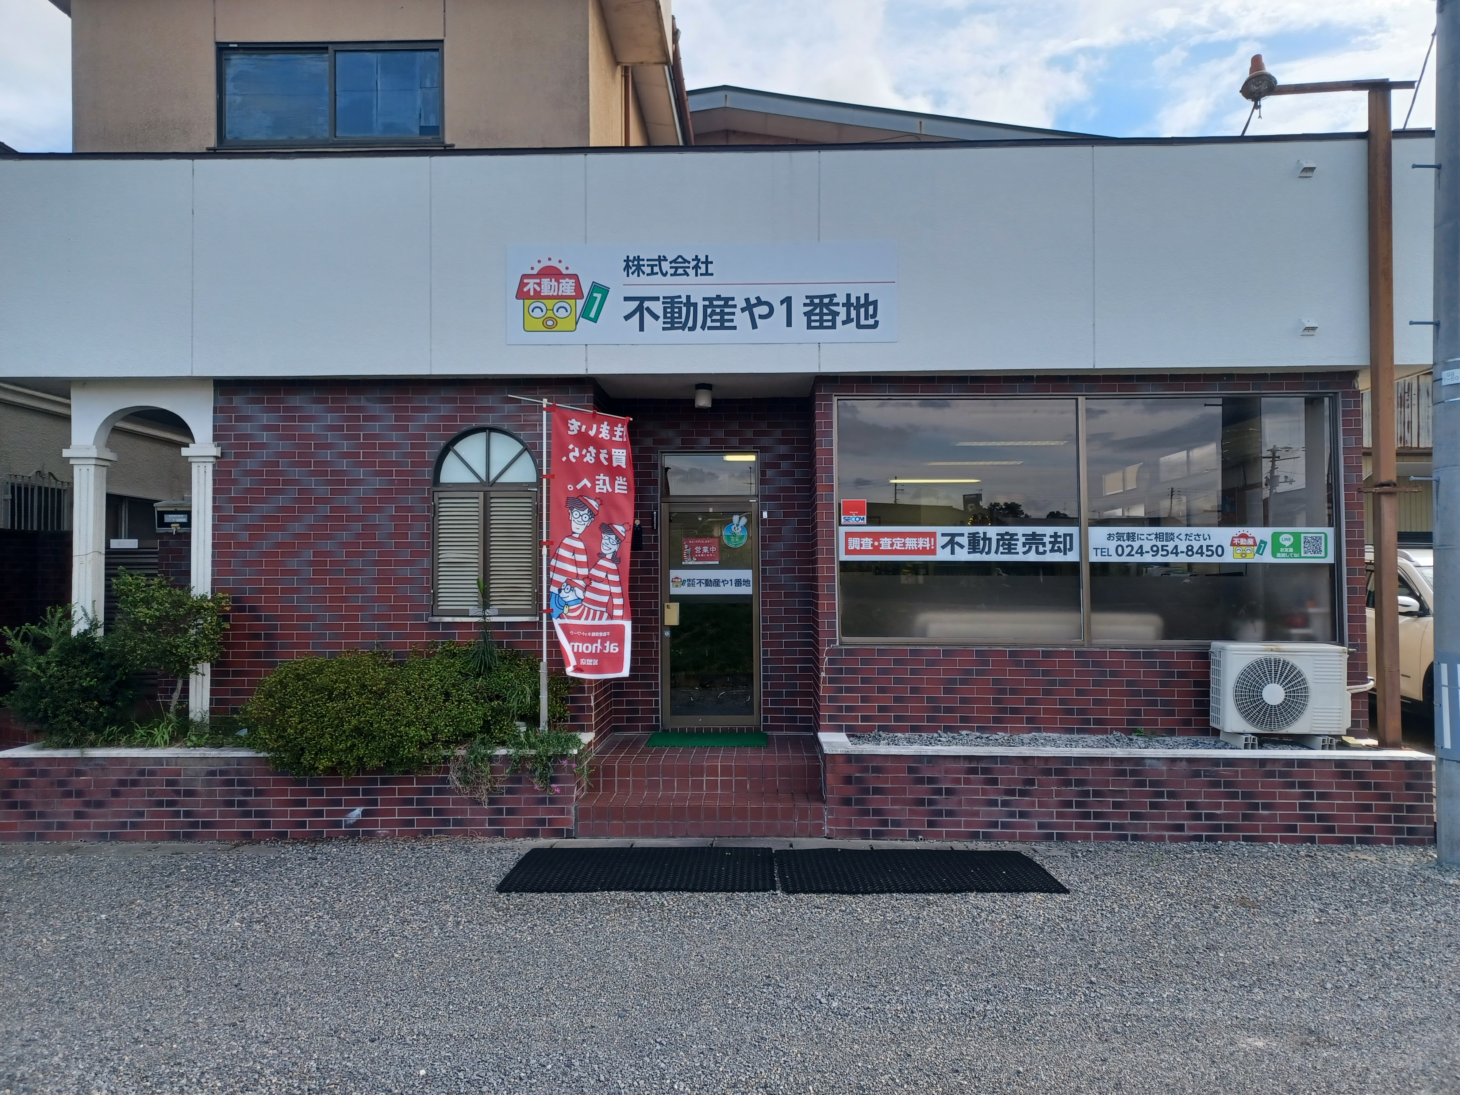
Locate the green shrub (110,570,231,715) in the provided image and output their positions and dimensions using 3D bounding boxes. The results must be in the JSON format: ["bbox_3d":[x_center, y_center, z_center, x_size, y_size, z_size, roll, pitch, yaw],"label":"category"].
[{"bbox_3d":[-3.905,0.674,7.370,0.850,1.050,0.780,0,-1,1],"label":"green shrub"}]

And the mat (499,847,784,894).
[{"bbox_3d":[-0.491,1.857,6.129,1.500,0.025,0.890,0,-1,1],"label":"mat"}]

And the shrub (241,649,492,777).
[{"bbox_3d":[-2.436,1.091,7.079,1.700,0.850,0.850,0,-1,1],"label":"shrub"}]

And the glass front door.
[{"bbox_3d":[-0.155,0.544,8.655,0.810,1.840,0.070,0,-1,1],"label":"glass front door"}]

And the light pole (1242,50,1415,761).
[{"bbox_3d":[4.028,-0.989,7.062,1.171,4.640,0.300,0,-1,1],"label":"light pole"}]

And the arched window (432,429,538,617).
[{"bbox_3d":[-1.783,-0.181,7.685,0.780,1.380,0.120,0,-1,1],"label":"arched window"}]

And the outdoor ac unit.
[{"bbox_3d":[3.681,0.985,7.104,0.830,0.660,0.340,0,-1,6],"label":"outdoor ac unit"}]

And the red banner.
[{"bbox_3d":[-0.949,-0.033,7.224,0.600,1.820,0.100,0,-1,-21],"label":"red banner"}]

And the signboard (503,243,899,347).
[{"bbox_3d":[-0.207,-1.812,7.510,2.780,0.720,0.050,0,-1,1],"label":"signboard"}]

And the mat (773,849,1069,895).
[{"bbox_3d":[1.040,1.854,6.083,1.520,0.025,0.880,0,-1,1],"label":"mat"}]

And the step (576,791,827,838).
[{"bbox_3d":[-0.183,1.785,7.036,1.630,0.210,0.410,0,-1,1],"label":"step"}]

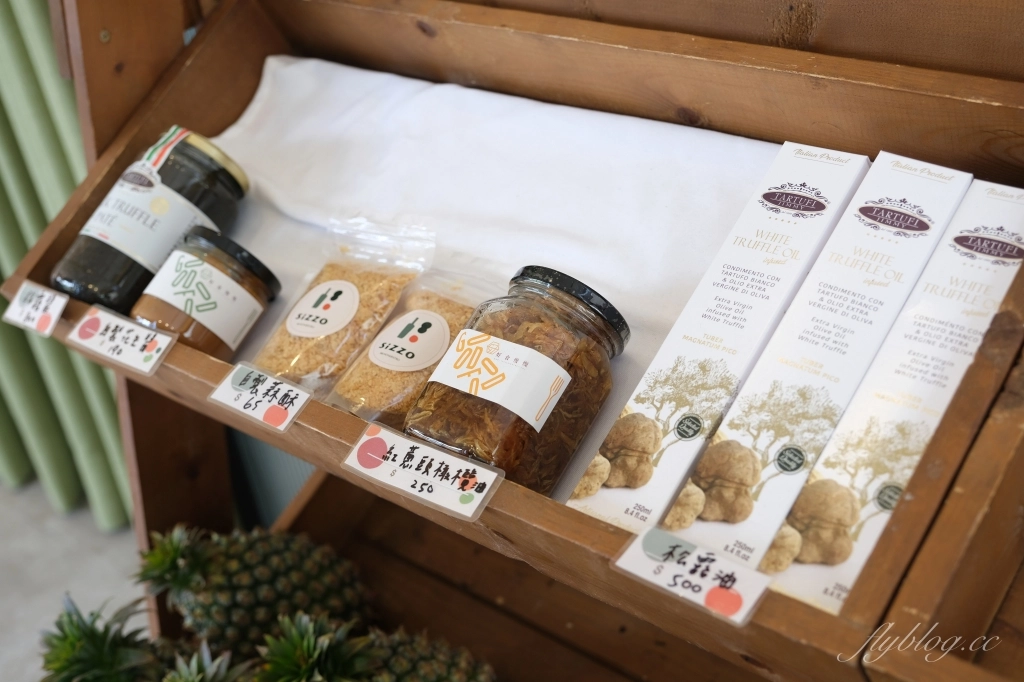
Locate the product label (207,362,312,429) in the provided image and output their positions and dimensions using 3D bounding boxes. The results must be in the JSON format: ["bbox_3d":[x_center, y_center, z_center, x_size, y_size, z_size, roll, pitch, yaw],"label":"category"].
[{"bbox_3d":[-0.167,0.036,0.793,0.080,0.003,0.034,17,68,37],"label":"product label"}]

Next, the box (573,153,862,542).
[{"bbox_3d":[0.124,0.006,0.665,0.052,0.052,0.254,19,68,38],"label":"box"}]

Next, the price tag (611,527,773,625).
[{"bbox_3d":[0.088,0.115,0.592,0.080,0.003,0.034,17,68,37],"label":"price tag"}]

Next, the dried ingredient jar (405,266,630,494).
[{"bbox_3d":[0.004,0.031,0.713,0.083,0.083,0.124,21,70,38],"label":"dried ingredient jar"}]

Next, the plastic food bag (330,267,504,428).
[{"bbox_3d":[-0.059,0.004,0.804,0.094,0.030,0.130,19,70,38],"label":"plastic food bag"}]

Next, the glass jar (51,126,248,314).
[{"bbox_3d":[-0.288,-0.086,0.957,0.090,0.090,0.160,21,70,38],"label":"glass jar"}]

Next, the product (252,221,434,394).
[{"bbox_3d":[-0.127,-0.027,0.864,0.095,0.030,0.138,16,67,37],"label":"product"}]

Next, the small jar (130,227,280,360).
[{"bbox_3d":[-0.229,-0.029,0.891,0.079,0.079,0.082,32,75,3],"label":"small jar"}]

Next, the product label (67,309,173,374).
[{"bbox_3d":[-0.292,-0.003,0.891,0.111,0.003,0.034,17,68,37],"label":"product label"}]

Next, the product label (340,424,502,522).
[{"bbox_3d":[-0.053,0.075,0.701,0.110,0.003,0.034,17,68,37],"label":"product label"}]

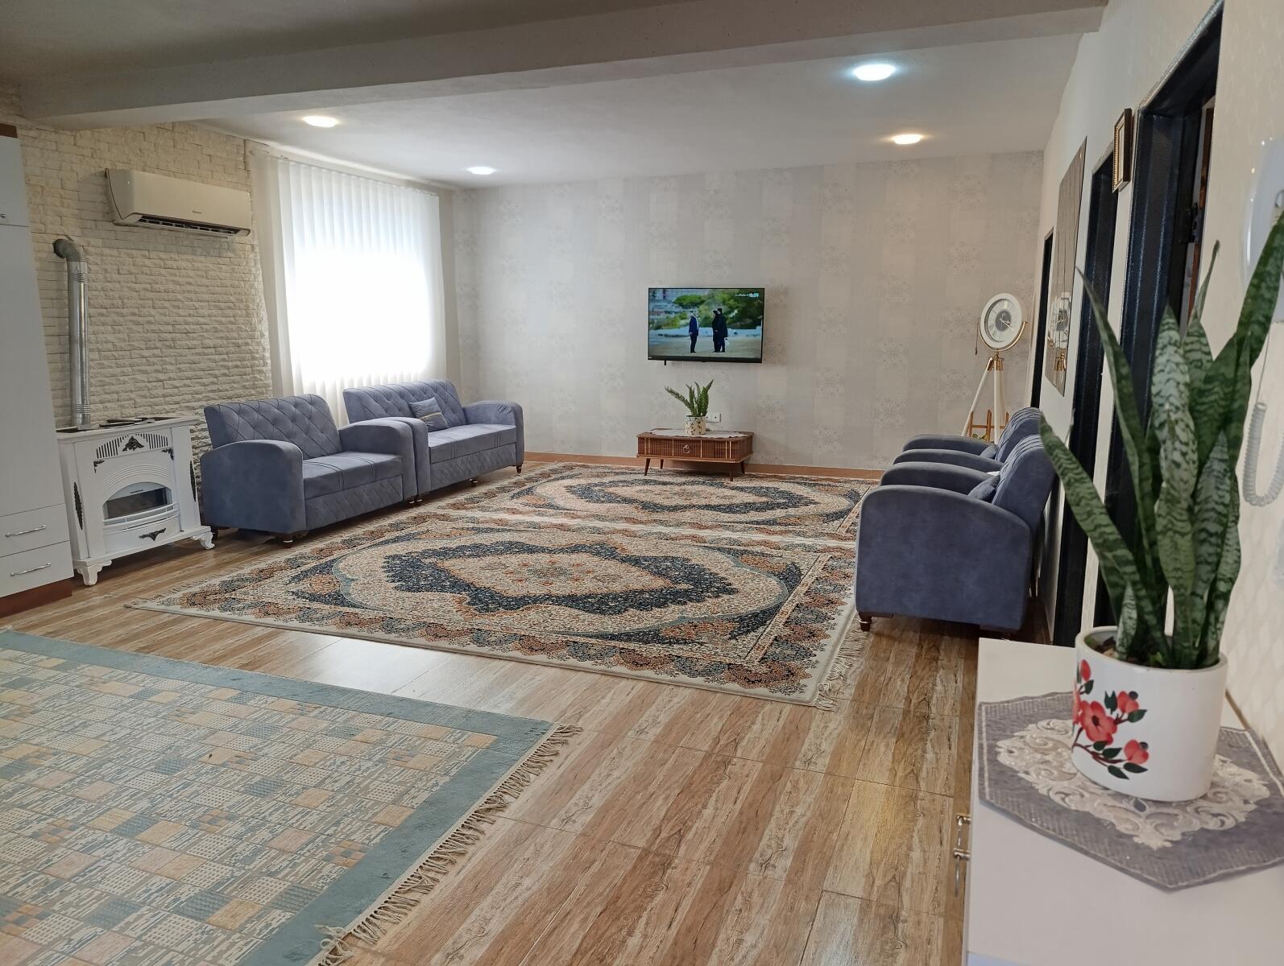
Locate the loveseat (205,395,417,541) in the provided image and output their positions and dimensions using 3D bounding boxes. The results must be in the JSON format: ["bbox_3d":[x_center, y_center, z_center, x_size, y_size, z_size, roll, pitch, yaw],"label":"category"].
[{"bbox_3d":[-2.501,-0.154,6.533,0.860,0.938,1.489,4,11,21],"label":"loveseat"}]

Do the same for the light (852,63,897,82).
[{"bbox_3d":[1.323,-2.336,4.855,0.226,0.044,0.226,4,11,21],"label":"light"}]

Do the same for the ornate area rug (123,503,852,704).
[{"bbox_3d":[-0.537,0.531,5.004,3.545,0.015,2.465,3,11,19],"label":"ornate area rug"}]

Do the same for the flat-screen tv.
[{"bbox_3d":[0.654,-1.618,8.751,1.213,0.722,0.068,4,11,21],"label":"flat-screen tv"}]

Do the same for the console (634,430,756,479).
[{"bbox_3d":[0.517,-0.268,8.197,1.012,0.393,0.551,4,11,21],"label":"console"}]

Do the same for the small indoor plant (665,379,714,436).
[{"bbox_3d":[0.452,-0.737,8.221,0.470,0.521,0.362,4,11,21],"label":"small indoor plant"}]

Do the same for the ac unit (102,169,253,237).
[{"bbox_3d":[-3.370,-2.044,6.305,0.232,0.353,1.034,4,11,21],"label":"ac unit"}]

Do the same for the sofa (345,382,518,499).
[{"bbox_3d":[-1.885,-0.442,8.103,0.851,0.957,1.856,4,11,21],"label":"sofa"}]

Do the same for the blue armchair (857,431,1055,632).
[{"bbox_3d":[1.551,0.212,4.233,0.826,0.902,0.913,4,11,21],"label":"blue armchair"}]

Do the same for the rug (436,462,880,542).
[{"bbox_3d":[0.404,0.100,7.727,3.789,0.015,2.707,4,11,21],"label":"rug"}]

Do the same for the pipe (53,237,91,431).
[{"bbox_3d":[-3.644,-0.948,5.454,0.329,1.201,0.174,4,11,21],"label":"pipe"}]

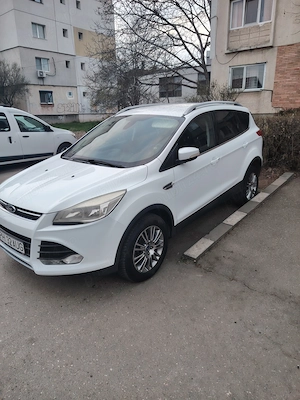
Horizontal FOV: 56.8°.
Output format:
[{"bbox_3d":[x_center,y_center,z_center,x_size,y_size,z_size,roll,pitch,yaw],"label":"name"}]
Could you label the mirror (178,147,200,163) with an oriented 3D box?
[{"bbox_3d":[0.390,-0.457,2.831,0.190,0.170,0.230,-19,25,-41],"label":"mirror"}]

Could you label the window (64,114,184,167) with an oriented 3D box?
[{"bbox_3d":[-0.339,-0.744,3.381,1.420,0.160,0.940,13,52,38],"label":"window"}]

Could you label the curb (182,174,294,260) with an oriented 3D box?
[{"bbox_3d":[1.771,0.059,4.637,0.160,0.110,4.350,13,24,37],"label":"curb"}]

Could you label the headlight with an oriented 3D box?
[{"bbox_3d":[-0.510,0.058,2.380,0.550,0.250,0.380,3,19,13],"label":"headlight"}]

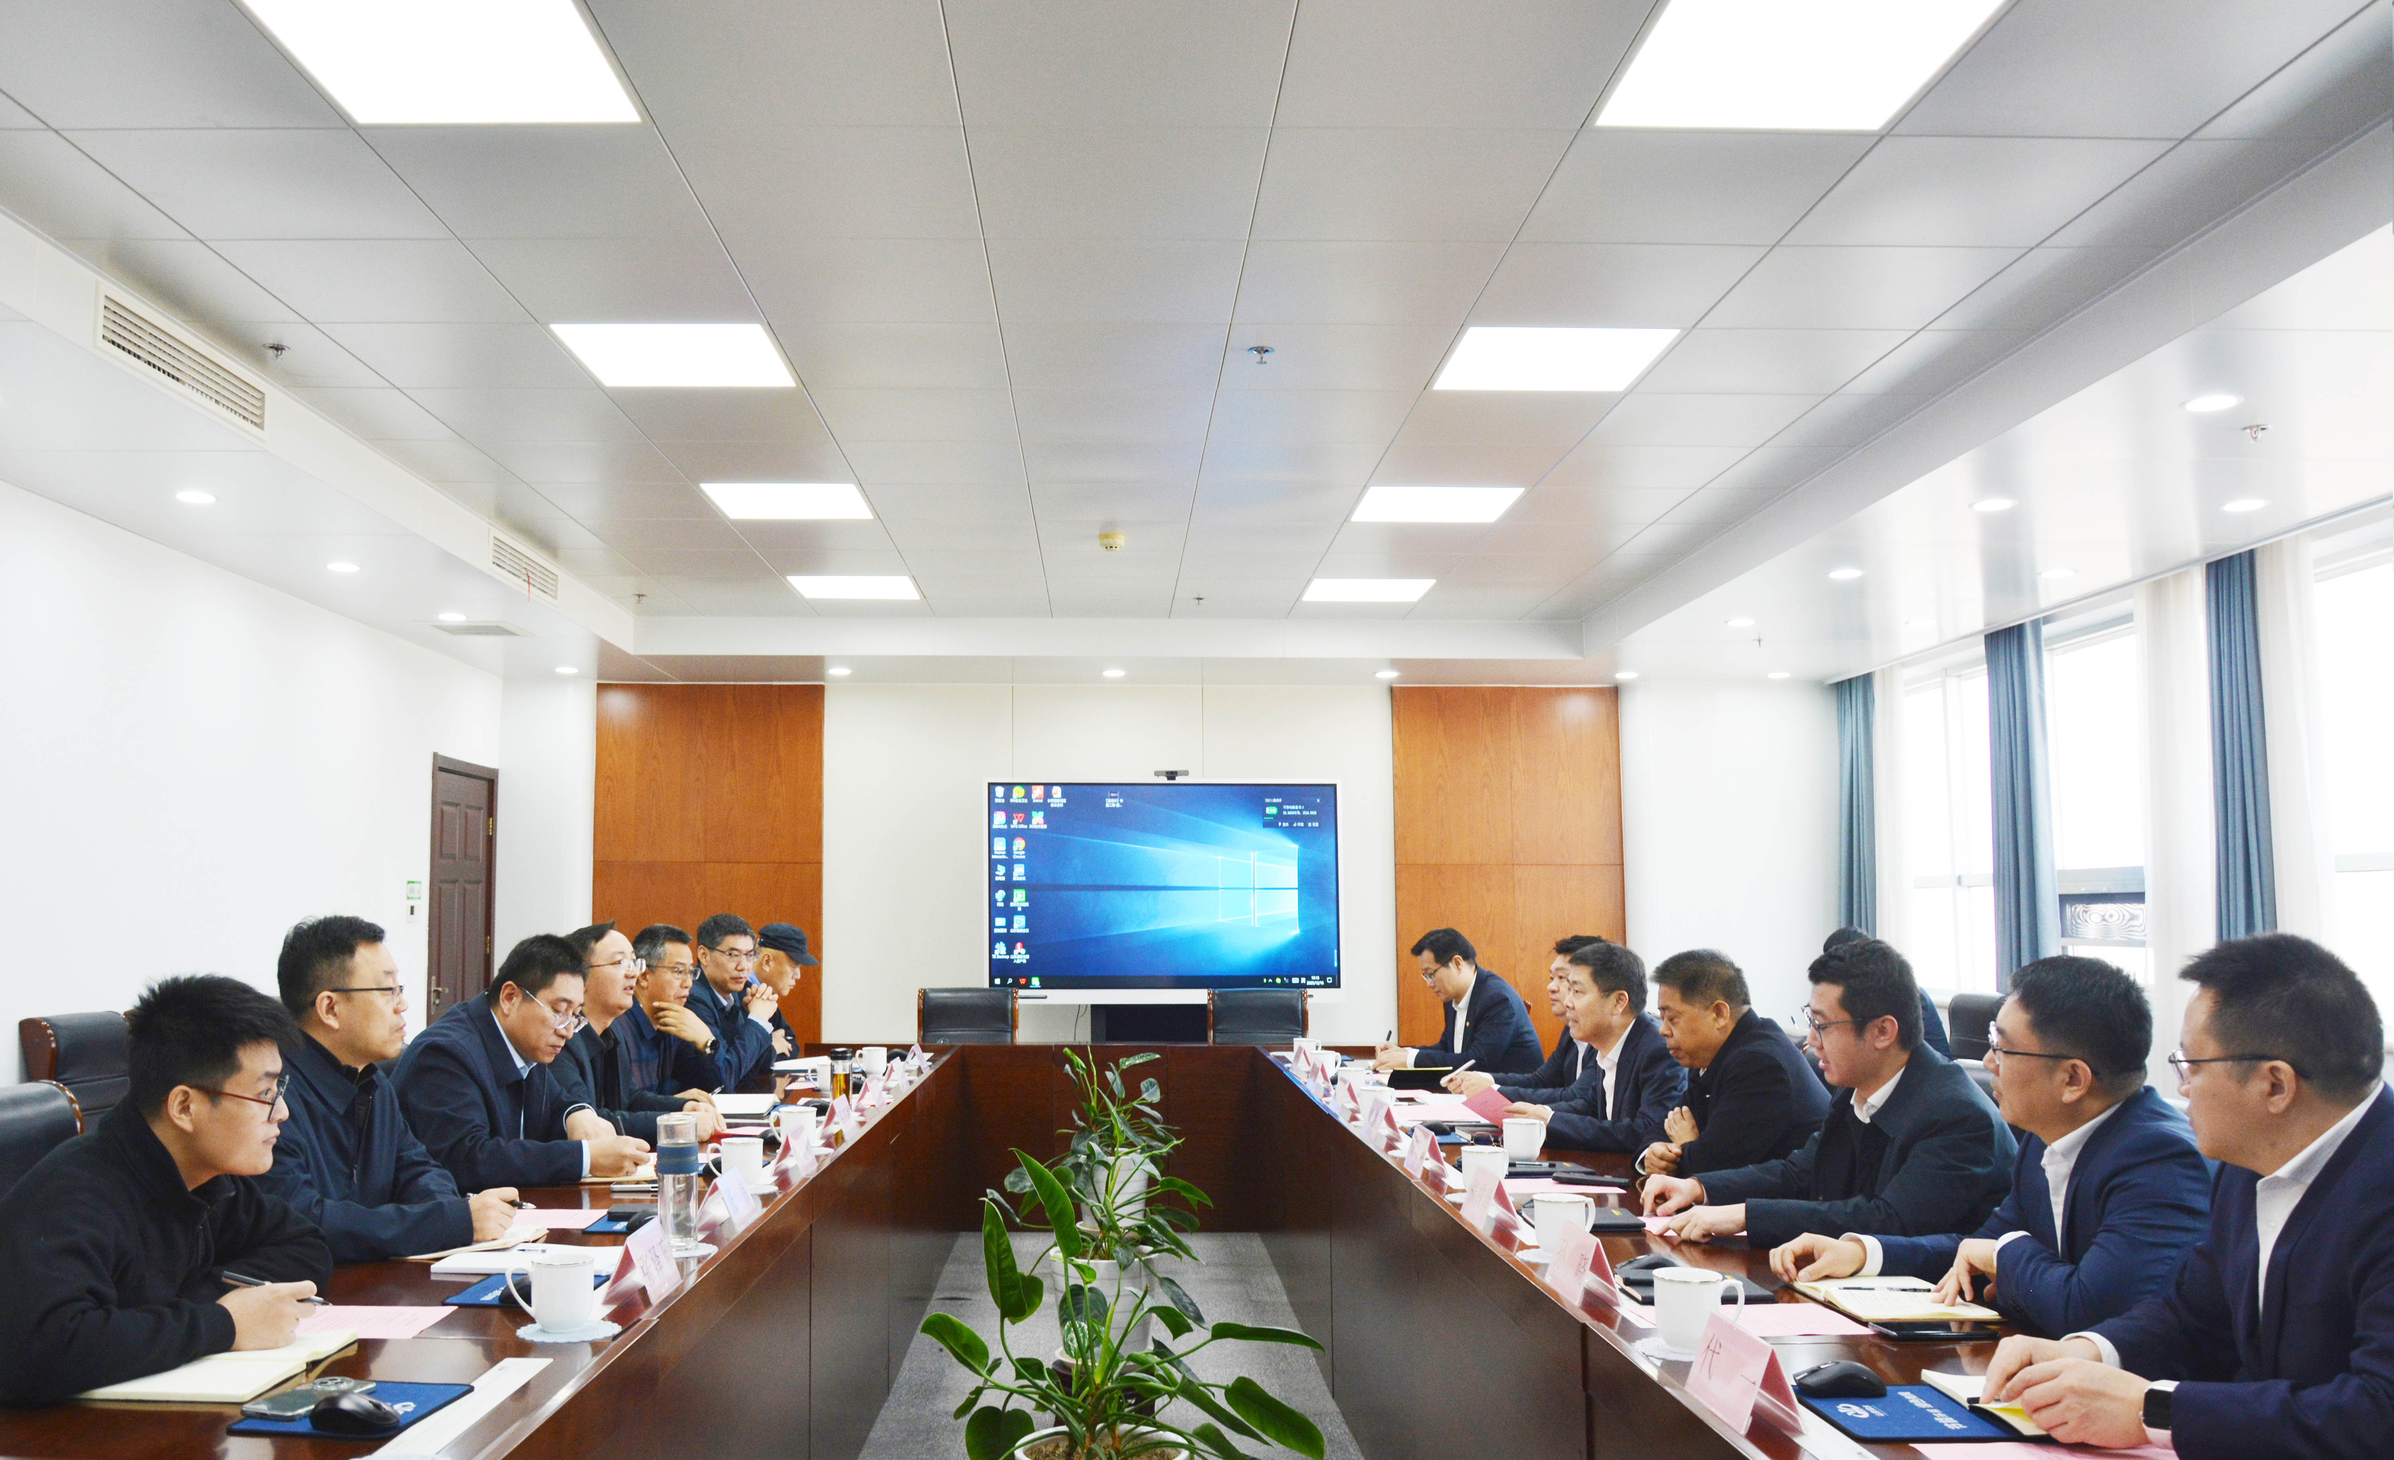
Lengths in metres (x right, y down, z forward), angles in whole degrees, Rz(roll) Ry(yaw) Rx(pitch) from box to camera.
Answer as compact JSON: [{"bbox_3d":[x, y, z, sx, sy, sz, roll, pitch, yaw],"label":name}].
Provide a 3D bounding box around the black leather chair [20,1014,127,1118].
[{"bbox_3d":[-3.330,1.388,5.600,0.620,1.000,0.560,0,-6,-2],"label":"black leather chair"}]

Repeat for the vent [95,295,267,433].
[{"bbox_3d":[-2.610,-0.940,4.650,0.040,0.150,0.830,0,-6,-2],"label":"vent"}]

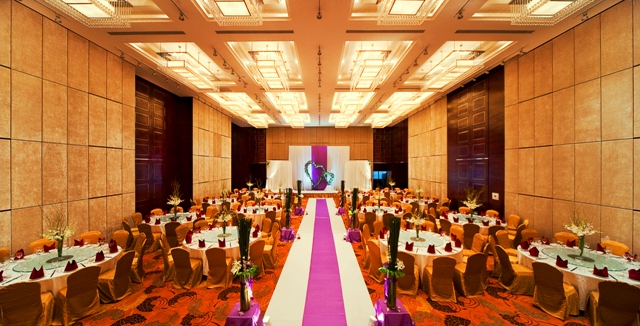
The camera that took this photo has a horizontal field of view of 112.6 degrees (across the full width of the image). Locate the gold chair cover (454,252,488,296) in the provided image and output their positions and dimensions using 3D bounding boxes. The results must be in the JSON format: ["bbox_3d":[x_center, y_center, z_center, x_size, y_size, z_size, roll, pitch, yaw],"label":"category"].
[{"bbox_3d":[3.453,2.392,4.828,0.470,0.915,0.580,0,-1,-24],"label":"gold chair cover"}]

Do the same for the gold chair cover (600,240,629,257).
[{"bbox_3d":[7.180,2.479,5.218,0.560,0.940,0.460,0,-1,-28],"label":"gold chair cover"}]

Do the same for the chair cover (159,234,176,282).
[{"bbox_3d":[-3.761,2.402,5.438,0.580,0.915,0.470,1,-1,-32],"label":"chair cover"}]

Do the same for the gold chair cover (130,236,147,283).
[{"bbox_3d":[-4.710,2.461,5.346,0.570,0.930,0.460,0,-1,-30],"label":"gold chair cover"}]

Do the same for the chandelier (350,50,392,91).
[{"bbox_3d":[1.880,-3.492,8.458,1.070,0.540,2.450,0,-1,0],"label":"chandelier"}]

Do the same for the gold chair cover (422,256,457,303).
[{"bbox_3d":[2.562,2.388,4.599,0.470,0.915,0.580,0,-1,5],"label":"gold chair cover"}]

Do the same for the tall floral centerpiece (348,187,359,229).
[{"bbox_3d":[1.286,1.754,8.164,0.410,1.570,0.410,0,-1,0],"label":"tall floral centerpiece"}]

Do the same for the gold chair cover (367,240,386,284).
[{"bbox_3d":[1.530,2.462,5.436,0.570,0.930,0.460,0,-1,-29],"label":"gold chair cover"}]

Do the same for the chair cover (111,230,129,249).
[{"bbox_3d":[-5.950,2.471,6.086,0.460,0.930,0.570,0,-1,-6],"label":"chair cover"}]

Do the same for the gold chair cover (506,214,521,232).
[{"bbox_3d":[7.420,2.501,8.246,0.570,0.930,0.460,0,-1,-25],"label":"gold chair cover"}]

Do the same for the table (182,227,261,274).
[{"bbox_3d":[-2.910,2.595,6.447,2.060,0.740,2.060,0,-1,0],"label":"table"}]

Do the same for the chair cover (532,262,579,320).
[{"bbox_3d":[4.544,2.381,4.129,0.580,0.915,0.470,0,-1,-25],"label":"chair cover"}]

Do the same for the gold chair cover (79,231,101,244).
[{"bbox_3d":[-6.620,2.470,6.036,0.460,0.930,0.570,0,-1,-29],"label":"gold chair cover"}]

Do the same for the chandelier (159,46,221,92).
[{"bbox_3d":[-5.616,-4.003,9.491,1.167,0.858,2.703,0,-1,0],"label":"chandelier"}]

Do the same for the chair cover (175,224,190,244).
[{"bbox_3d":[-4.165,2.422,6.653,0.580,0.915,0.470,0,-1,25],"label":"chair cover"}]

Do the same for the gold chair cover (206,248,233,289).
[{"bbox_3d":[-2.470,2.479,5.223,0.460,0.940,0.560,0,-1,-11],"label":"gold chair cover"}]

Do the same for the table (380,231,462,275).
[{"bbox_3d":[2.830,2.572,6.144,2.080,0.740,2.080,0,-1,0],"label":"table"}]

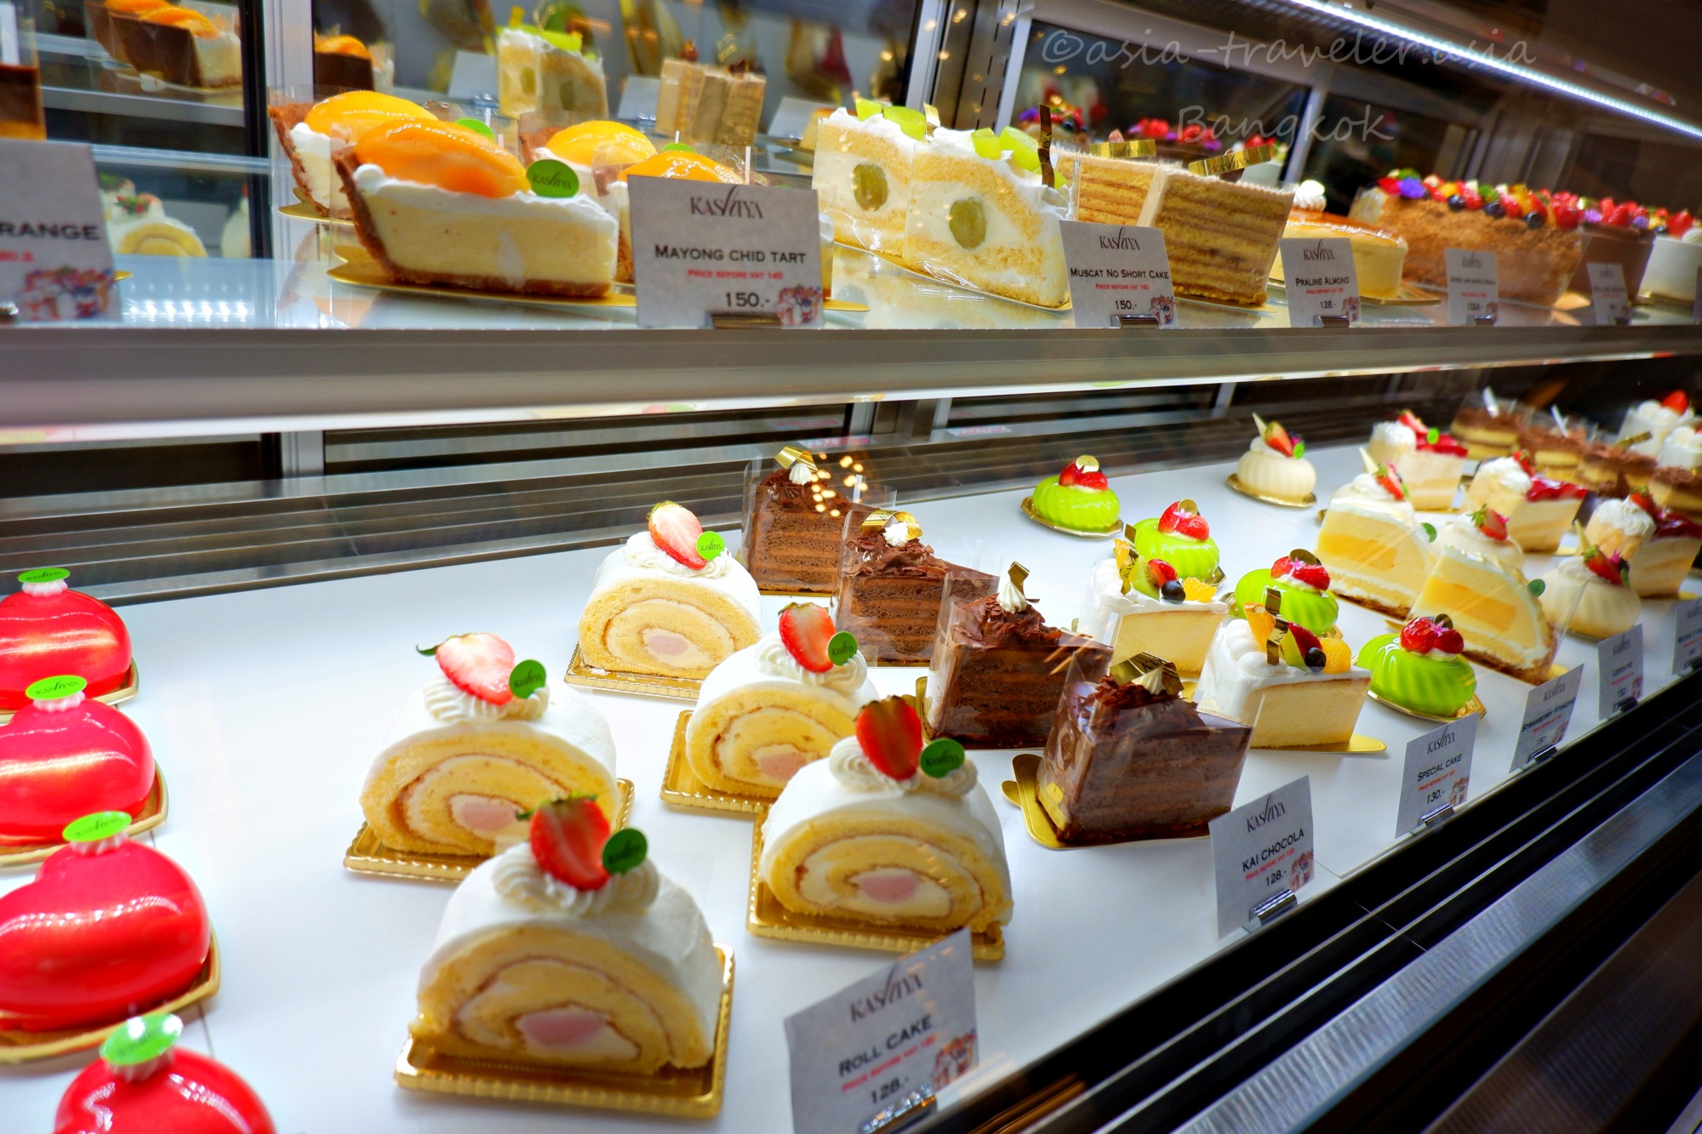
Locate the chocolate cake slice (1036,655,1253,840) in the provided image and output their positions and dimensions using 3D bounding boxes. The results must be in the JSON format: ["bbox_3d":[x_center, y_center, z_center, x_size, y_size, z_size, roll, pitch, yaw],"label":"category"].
[{"bbox_3d":[0.143,0.083,0.508,0.091,0.082,0.057,8,24,-5],"label":"chocolate cake slice"}]

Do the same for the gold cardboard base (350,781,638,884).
[{"bbox_3d":[-0.150,0.107,0.467,0.106,0.008,0.076,8,26,-6],"label":"gold cardboard base"}]

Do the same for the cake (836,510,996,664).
[{"bbox_3d":[0.043,0.010,0.645,0.091,0.086,0.063,11,26,-1],"label":"cake"}]

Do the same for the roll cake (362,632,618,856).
[{"bbox_3d":[-0.129,0.062,0.402,0.090,0.085,0.038,8,27,-8],"label":"roll cake"}]

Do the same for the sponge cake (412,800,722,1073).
[{"bbox_3d":[-0.090,0.117,0.367,0.099,0.093,0.046,8,26,-6],"label":"sponge cake"}]

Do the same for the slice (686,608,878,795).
[{"bbox_3d":[-0.026,0.058,0.514,0.097,0.090,0.045,9,26,-5],"label":"slice"}]

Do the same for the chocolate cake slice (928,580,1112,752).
[{"bbox_3d":[0.100,0.047,0.584,0.091,0.093,0.063,10,26,-2],"label":"chocolate cake slice"}]

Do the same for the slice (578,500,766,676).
[{"bbox_3d":[-0.083,0.009,0.527,0.088,0.084,0.038,9,26,-7],"label":"slice"}]

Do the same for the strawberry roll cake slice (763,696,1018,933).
[{"bbox_3d":[0.017,0.088,0.411,0.093,0.086,0.038,9,26,-7],"label":"strawberry roll cake slice"}]

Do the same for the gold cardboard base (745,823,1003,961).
[{"bbox_3d":[0.010,0.135,0.474,0.106,0.008,0.076,8,26,-6],"label":"gold cardboard base"}]

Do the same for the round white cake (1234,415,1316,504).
[{"bbox_3d":[0.426,-0.109,1.063,0.077,0.068,0.077,9,26,-4],"label":"round white cake"}]

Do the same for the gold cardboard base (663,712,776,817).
[{"bbox_3d":[-0.032,0.088,0.484,0.096,0.006,0.062,9,26,-6],"label":"gold cardboard base"}]

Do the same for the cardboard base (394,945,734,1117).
[{"bbox_3d":[-0.088,0.143,0.352,0.096,0.006,0.062,9,26,-7],"label":"cardboard base"}]

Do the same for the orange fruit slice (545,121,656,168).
[{"bbox_3d":[-0.105,-0.177,0.456,0.047,0.018,0.033,6,27,-12],"label":"orange fruit slice"}]

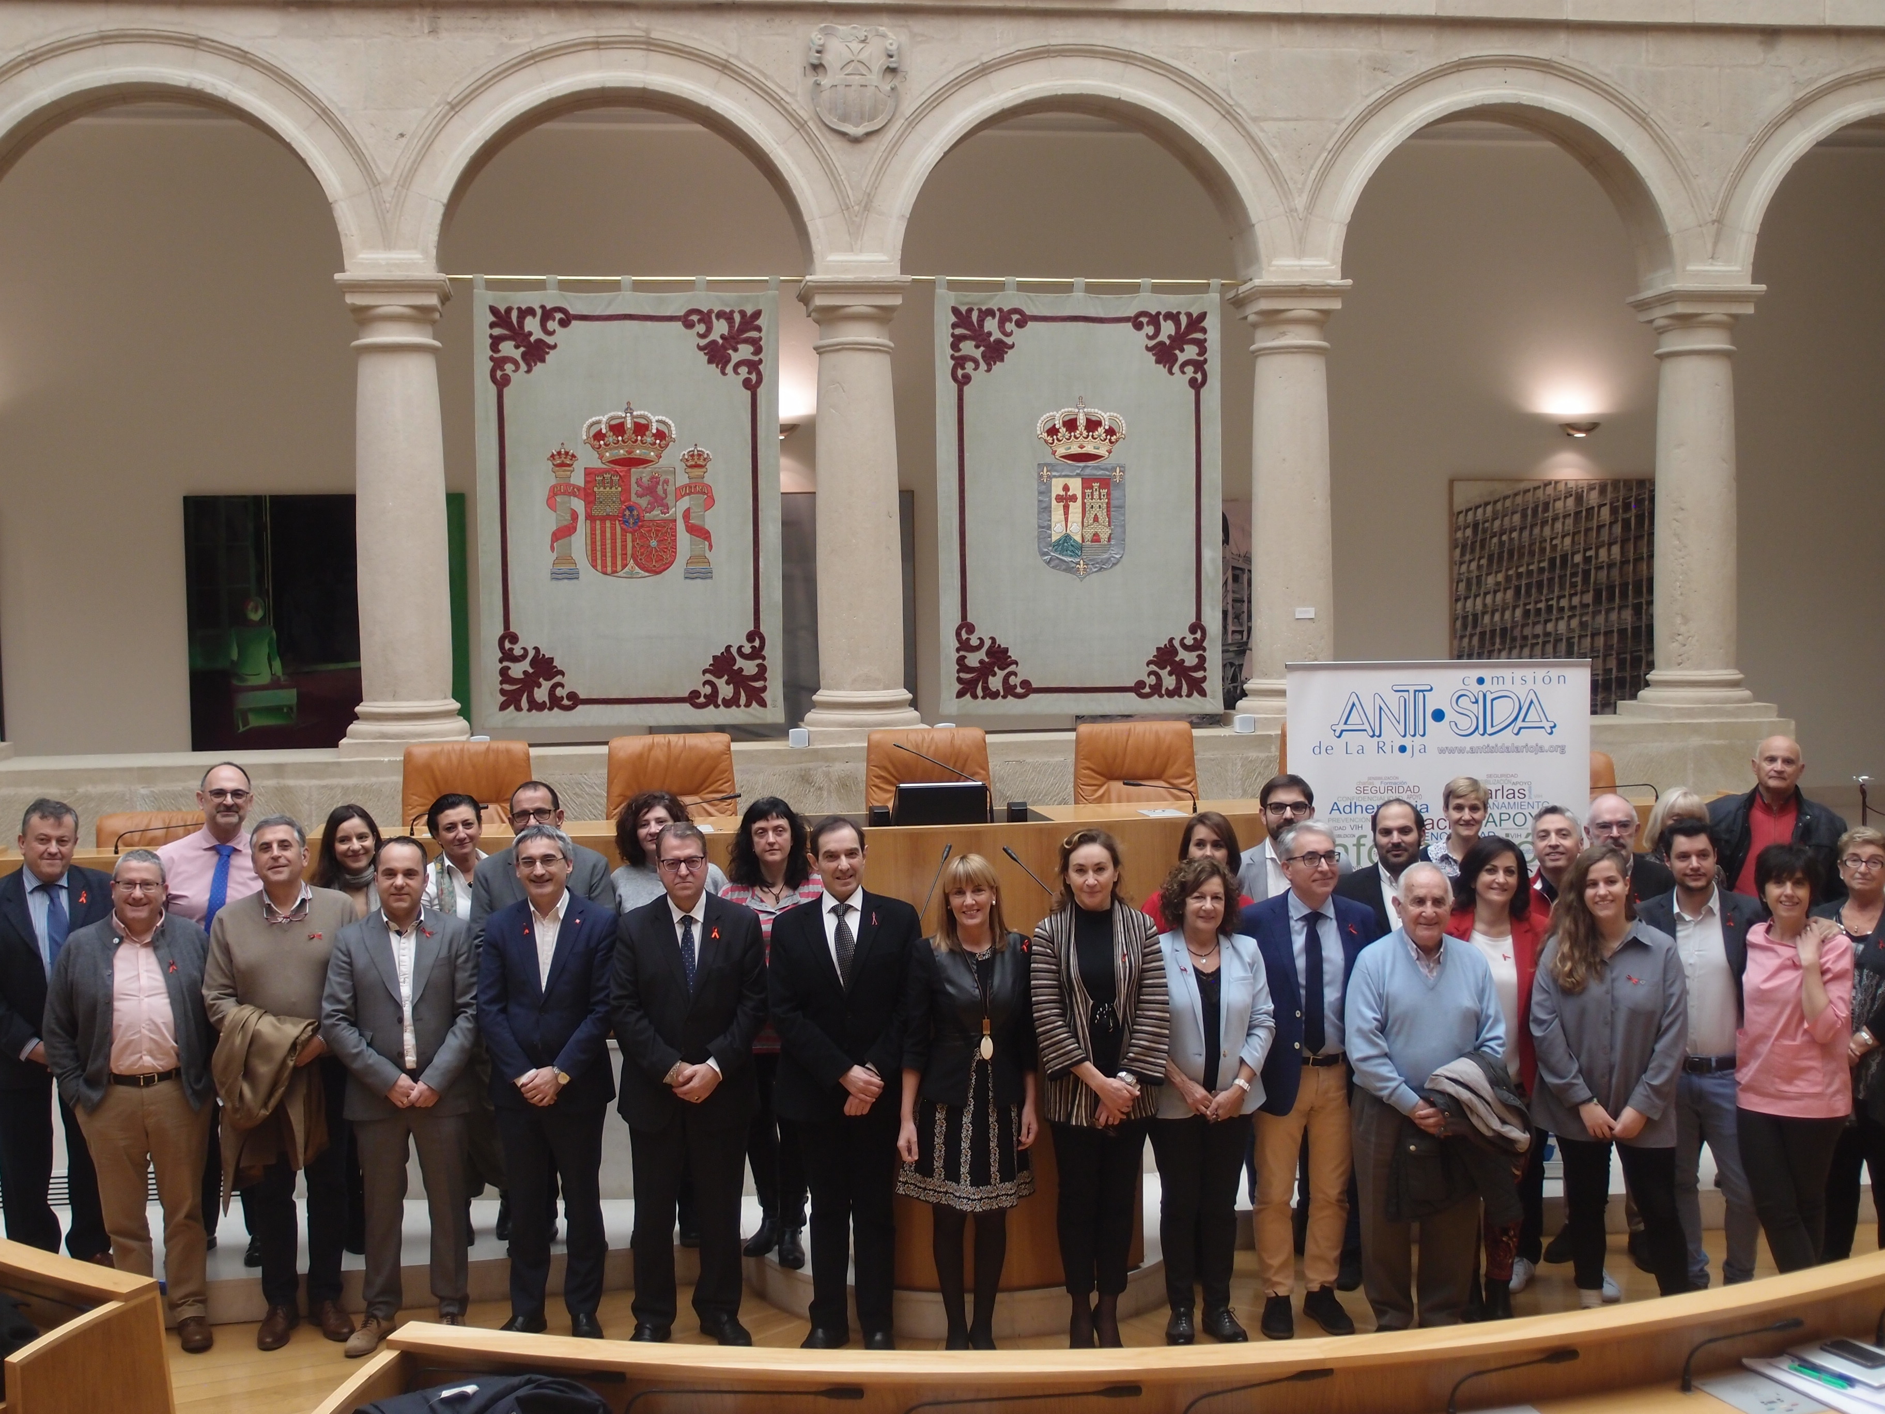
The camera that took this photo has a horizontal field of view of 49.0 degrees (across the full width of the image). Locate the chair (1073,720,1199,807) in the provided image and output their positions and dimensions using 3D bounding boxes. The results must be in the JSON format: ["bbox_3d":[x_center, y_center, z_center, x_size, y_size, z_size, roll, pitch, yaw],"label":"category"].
[{"bbox_3d":[0.956,0.657,9.561,0.660,1.150,0.680,-1,3,-5],"label":"chair"}]

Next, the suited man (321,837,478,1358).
[{"bbox_3d":[-1.902,1.330,7.209,0.530,1.745,0.360,-2,3,-14],"label":"suited man"}]

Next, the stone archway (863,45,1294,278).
[{"bbox_3d":[0.689,-2.887,11.194,2.375,1.228,0.500,-1,3,-8],"label":"stone archway"}]

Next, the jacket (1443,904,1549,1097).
[{"bbox_3d":[1.917,1.035,7.214,0.440,0.694,0.290,0,3,12],"label":"jacket"}]

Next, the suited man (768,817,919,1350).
[{"bbox_3d":[-0.334,1.261,7.066,0.520,1.779,0.360,-1,3,-3],"label":"suited man"}]

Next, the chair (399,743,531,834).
[{"bbox_3d":[-2.076,0.717,9.090,0.620,1.112,0.640,-1,3,-8],"label":"chair"}]

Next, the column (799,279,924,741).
[{"bbox_3d":[-0.455,-1.075,11.493,0.640,2.509,0.640,-1,3,-8],"label":"column"}]

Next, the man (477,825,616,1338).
[{"bbox_3d":[-1.374,1.295,7.165,0.500,1.770,0.380,-1,3,-9],"label":"man"}]

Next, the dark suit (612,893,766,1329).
[{"bbox_3d":[-0.872,1.395,7.120,0.530,1.525,0.330,-1,3,-7],"label":"dark suit"}]

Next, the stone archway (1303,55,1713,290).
[{"bbox_3d":[3.067,-2.932,11.548,2.370,1.252,0.500,-1,3,-8],"label":"stone archway"}]

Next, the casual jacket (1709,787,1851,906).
[{"bbox_3d":[3.546,0.693,8.768,0.600,0.730,0.320,0,3,14],"label":"casual jacket"}]

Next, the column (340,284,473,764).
[{"bbox_3d":[-2.832,-0.981,10.825,0.630,2.430,0.630,-1,3,-9],"label":"column"}]

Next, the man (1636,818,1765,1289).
[{"bbox_3d":[2.698,1.250,7.326,0.560,1.713,0.360,0,3,14],"label":"man"}]

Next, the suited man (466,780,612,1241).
[{"bbox_3d":[-1.540,1.137,7.918,0.540,1.721,0.360,-1,3,-10],"label":"suited man"}]

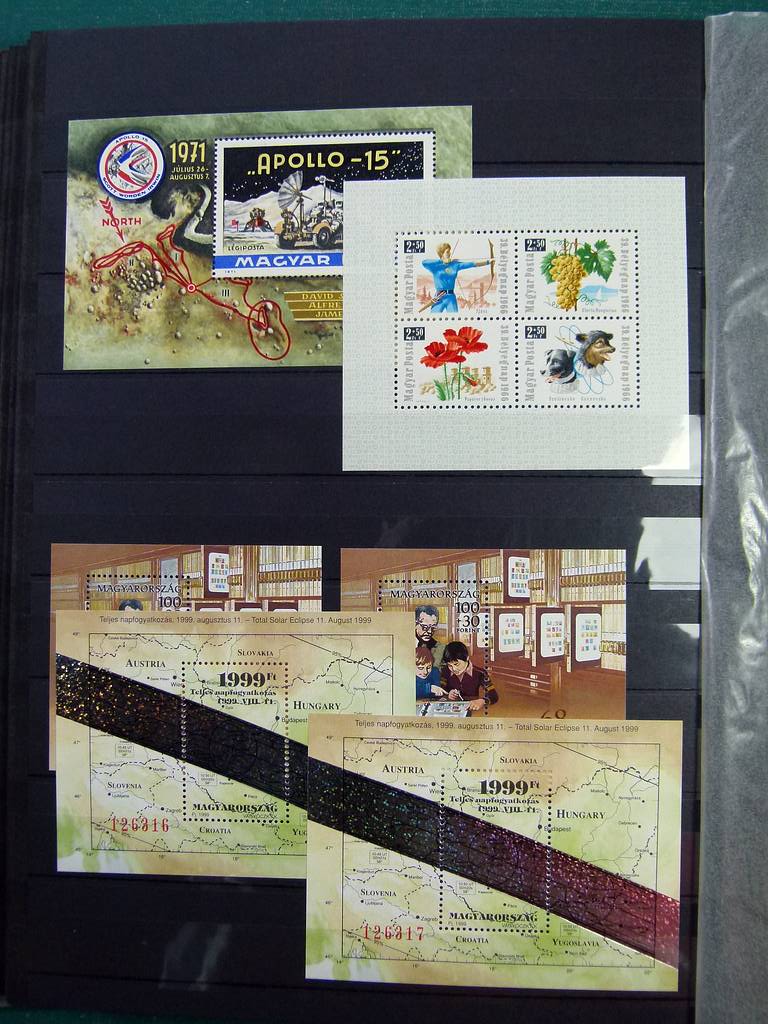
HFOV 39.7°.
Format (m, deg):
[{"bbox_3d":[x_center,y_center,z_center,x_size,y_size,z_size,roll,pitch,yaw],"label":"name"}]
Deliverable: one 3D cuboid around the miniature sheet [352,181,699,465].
[{"bbox_3d":[0.037,-0.054,0.302,0.097,0.001,0.083,0,89,4],"label":"miniature sheet"}]

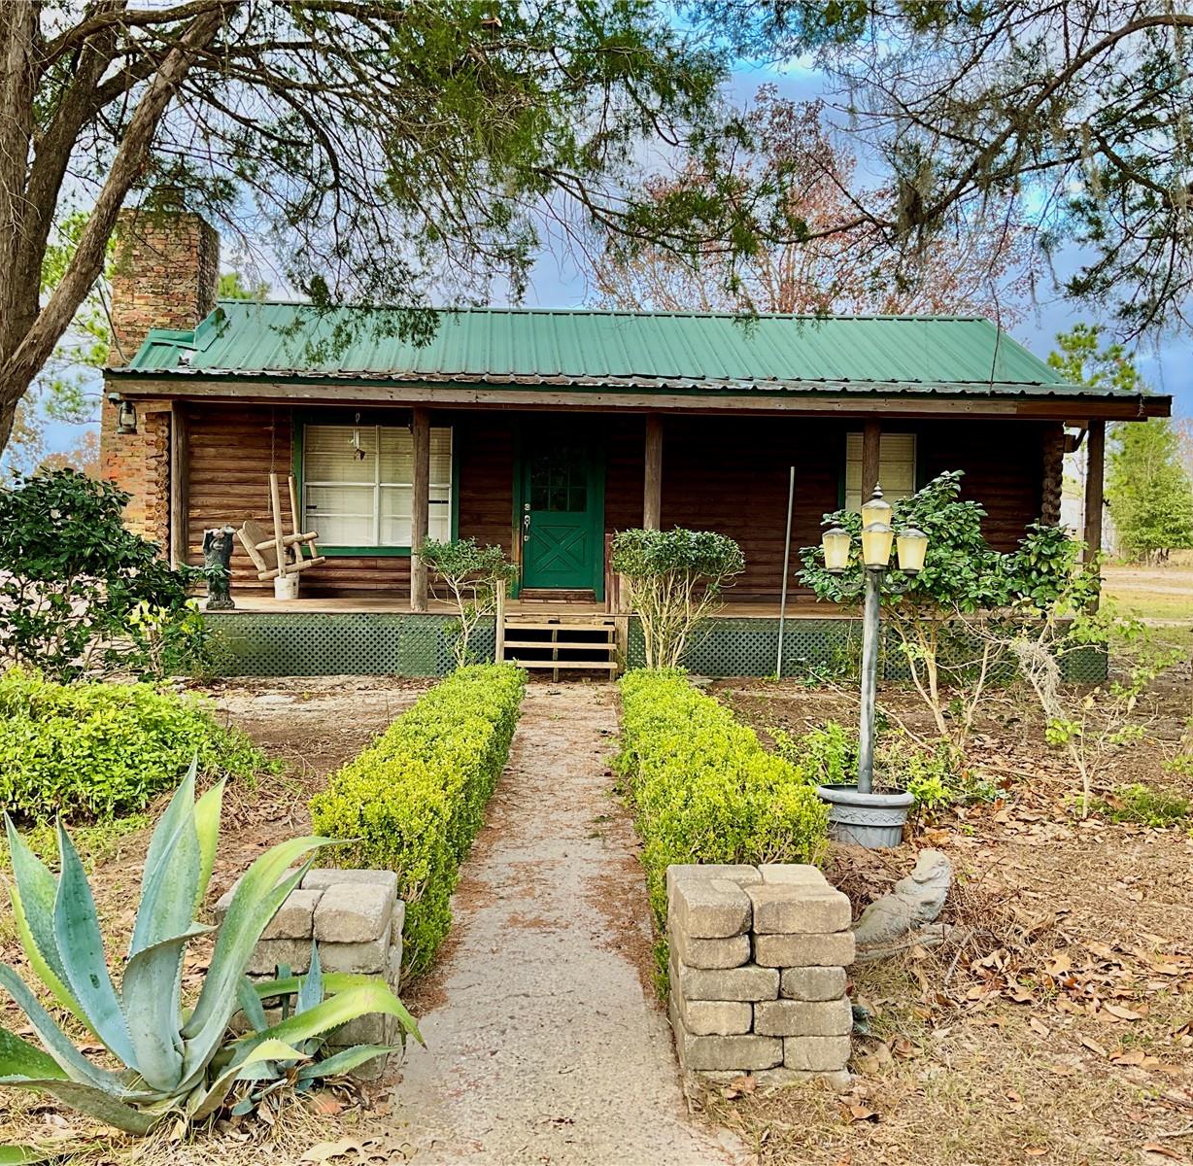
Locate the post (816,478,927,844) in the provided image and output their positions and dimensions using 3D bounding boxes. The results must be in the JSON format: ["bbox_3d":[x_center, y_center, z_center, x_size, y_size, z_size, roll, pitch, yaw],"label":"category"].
[{"bbox_3d":[1.369,0.394,6.515,0.520,1.790,0.490,1,2,0],"label":"post"}]

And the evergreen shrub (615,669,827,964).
[{"bbox_3d":[0.513,1.008,7.836,0.630,0.450,6.800,1,2,-1],"label":"evergreen shrub"}]

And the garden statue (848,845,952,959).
[{"bbox_3d":[0.991,1.161,4.879,0.540,0.350,0.300,0,2,-30],"label":"garden statue"}]

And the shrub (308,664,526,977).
[{"bbox_3d":[-0.886,0.984,7.836,0.570,0.450,6.800,1,2,-1],"label":"shrub"}]

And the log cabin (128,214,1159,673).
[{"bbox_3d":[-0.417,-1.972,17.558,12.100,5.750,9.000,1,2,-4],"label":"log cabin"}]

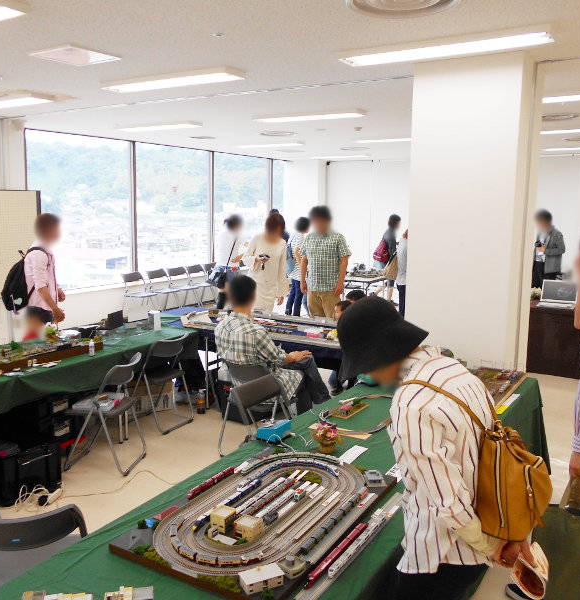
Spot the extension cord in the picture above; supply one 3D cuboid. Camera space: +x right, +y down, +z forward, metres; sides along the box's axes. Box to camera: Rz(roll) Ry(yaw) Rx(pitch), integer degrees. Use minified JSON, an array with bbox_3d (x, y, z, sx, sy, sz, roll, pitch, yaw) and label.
[{"bbox_3d":[-1.439,1.189,3.626,0.070,0.045,0.180,1,9,2],"label":"extension cord"}]

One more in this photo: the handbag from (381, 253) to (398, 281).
[{"bbox_3d":[1.292,-0.435,7.800,0.280,0.360,0.160,2,9,9],"label":"handbag"}]

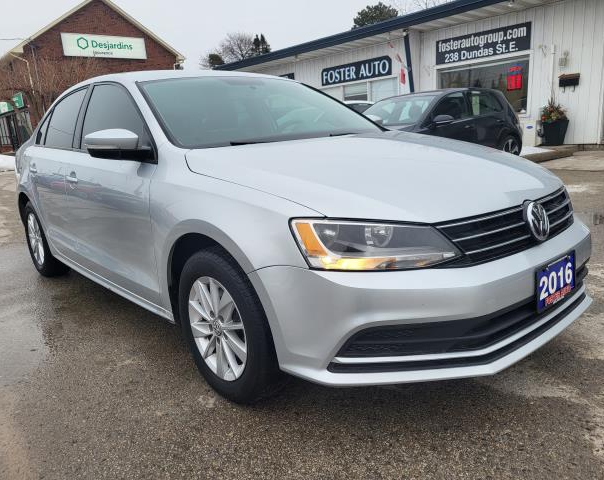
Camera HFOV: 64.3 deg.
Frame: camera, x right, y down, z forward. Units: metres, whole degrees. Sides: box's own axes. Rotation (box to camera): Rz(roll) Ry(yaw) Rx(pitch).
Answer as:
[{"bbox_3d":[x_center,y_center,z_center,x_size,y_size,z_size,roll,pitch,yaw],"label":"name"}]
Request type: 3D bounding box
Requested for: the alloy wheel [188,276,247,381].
[{"bbox_3d":[-0.283,0.339,1.965,0.170,0.440,0.440,-14,17,-40],"label":"alloy wheel"}]

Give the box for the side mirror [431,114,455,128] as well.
[{"bbox_3d":[2.085,-1.759,7.136,0.190,0.160,0.240,-13,16,-33],"label":"side mirror"}]

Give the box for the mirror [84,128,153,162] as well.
[{"bbox_3d":[-0.830,-0.418,2.167,0.245,0.165,0.190,-14,17,-40],"label":"mirror"}]

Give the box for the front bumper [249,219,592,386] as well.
[{"bbox_3d":[0.690,0.161,2.008,1.770,0.440,0.670,-14,17,-40],"label":"front bumper"}]

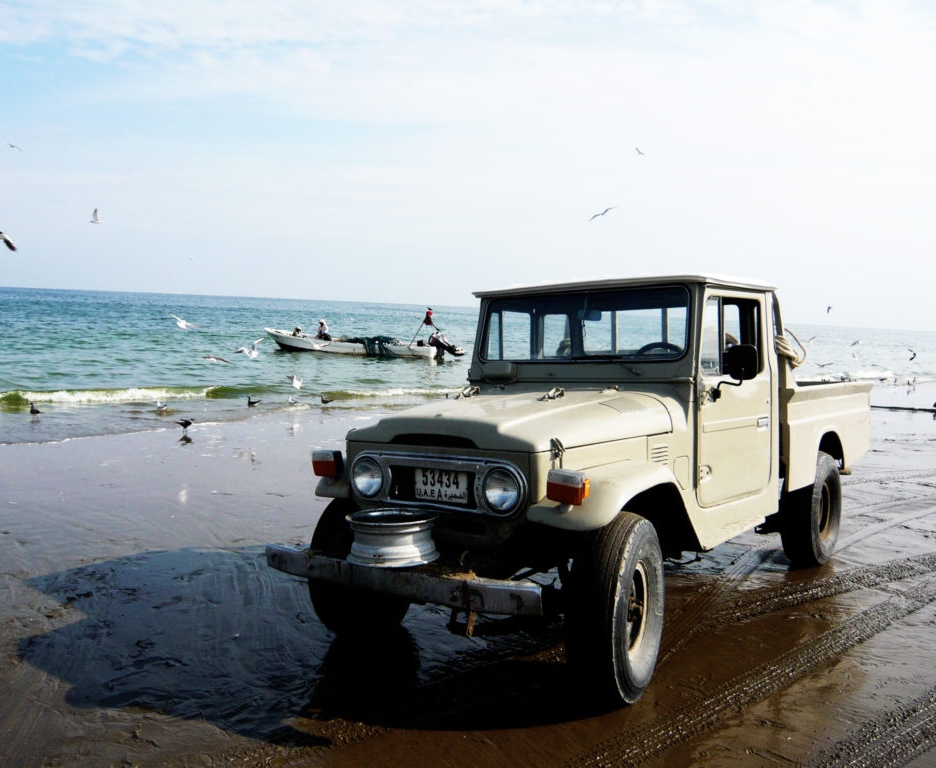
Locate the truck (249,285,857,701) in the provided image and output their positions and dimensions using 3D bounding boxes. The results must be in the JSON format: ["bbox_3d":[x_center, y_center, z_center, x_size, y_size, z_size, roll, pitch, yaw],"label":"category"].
[{"bbox_3d":[1.129,0.339,5.270,1.710,1.890,4.807,0,1,39],"label":"truck"}]

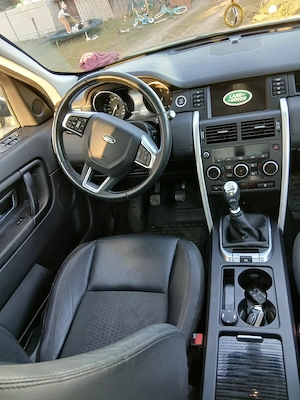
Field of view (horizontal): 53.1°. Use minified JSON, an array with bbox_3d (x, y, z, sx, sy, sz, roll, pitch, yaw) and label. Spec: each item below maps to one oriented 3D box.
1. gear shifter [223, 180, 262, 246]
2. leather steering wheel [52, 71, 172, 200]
[{"bbox_3d":[0.262,0.027,0.837,0.115,0.155,0.105,-2,40,15],"label":"gear shifter"},{"bbox_3d":[-0.113,-0.186,0.920,0.377,0.377,0.090,25,21,8],"label":"leather steering wheel"}]

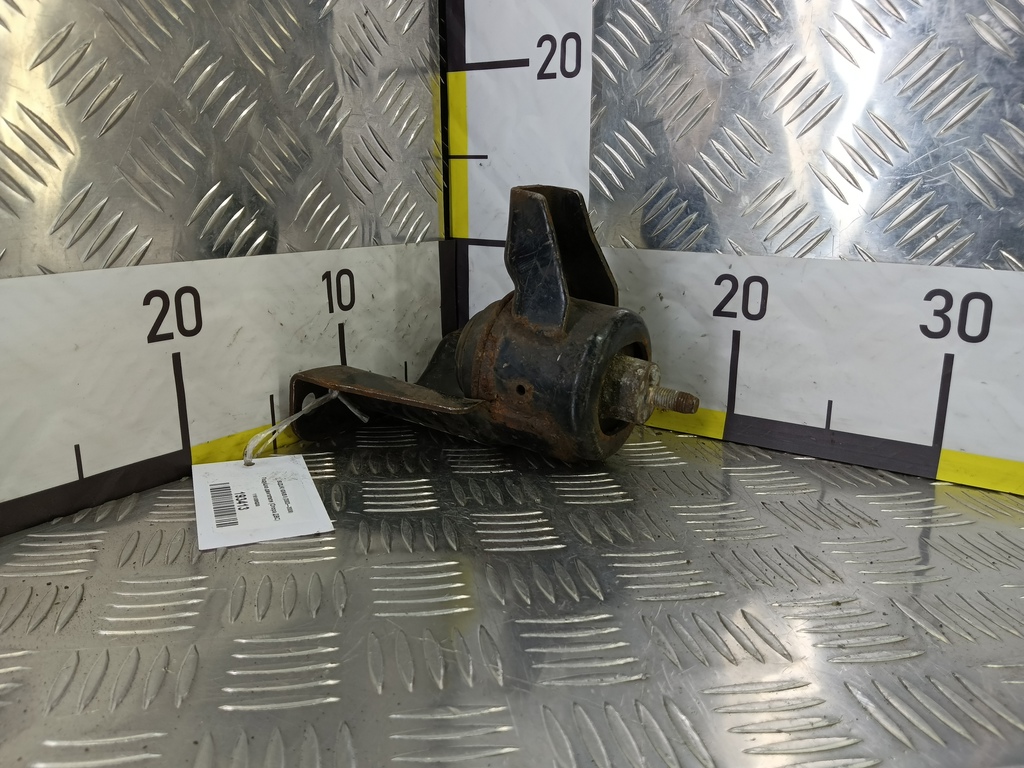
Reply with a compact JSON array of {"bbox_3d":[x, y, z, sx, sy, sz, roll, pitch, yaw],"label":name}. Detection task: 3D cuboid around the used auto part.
[{"bbox_3d":[-0.005,-0.031,0.347,0.197,0.136,0.121,11,19,35],"label":"used auto part"}]

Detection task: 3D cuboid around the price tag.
[{"bbox_3d":[-0.111,0.049,0.299,0.050,0.003,0.073,-4,21,-26],"label":"price tag"}]

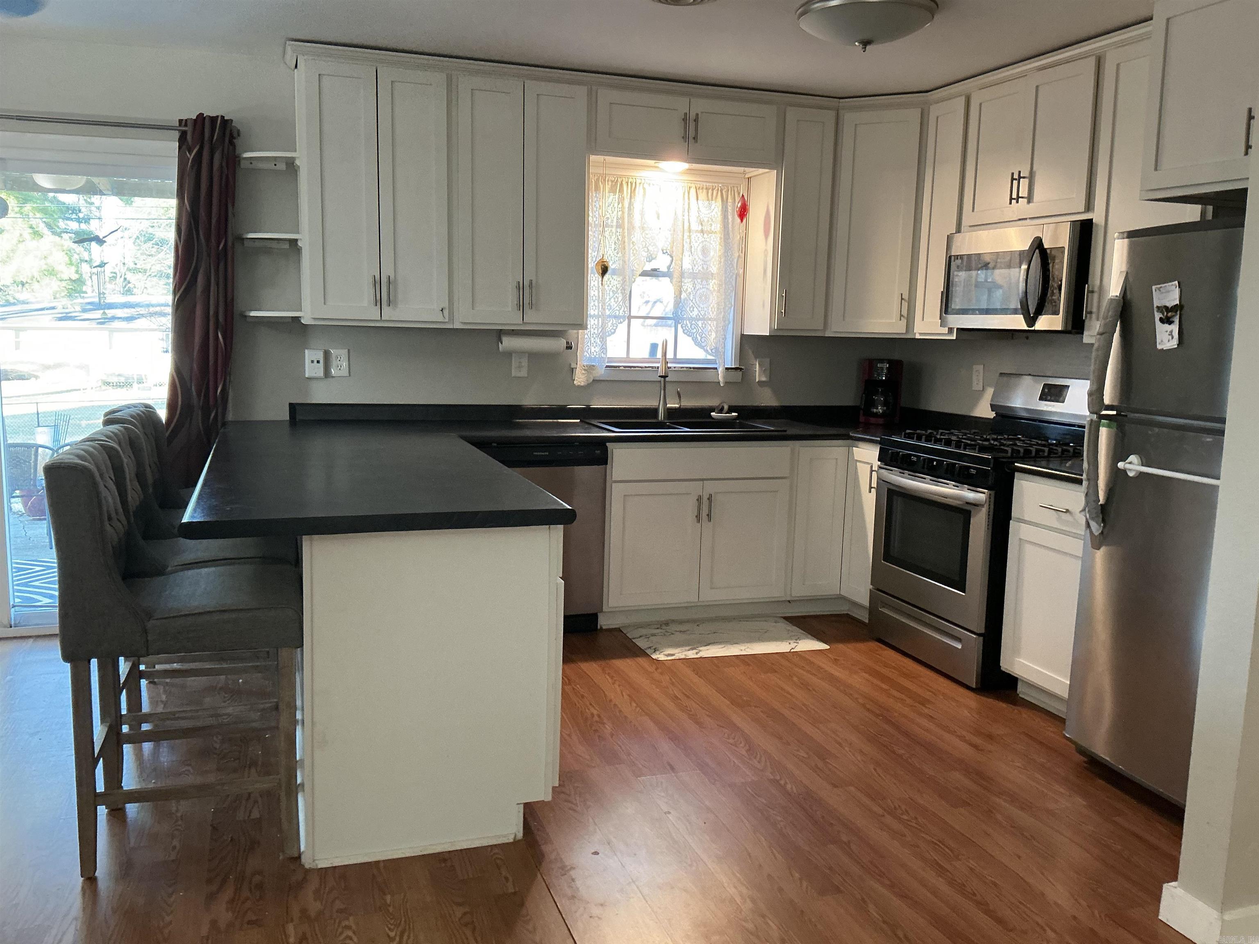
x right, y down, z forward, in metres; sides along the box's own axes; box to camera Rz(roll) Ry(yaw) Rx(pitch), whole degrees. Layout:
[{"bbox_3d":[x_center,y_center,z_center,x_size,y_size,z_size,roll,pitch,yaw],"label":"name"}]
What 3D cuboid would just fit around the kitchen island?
[{"bbox_3d":[-0.970,0.386,3.603,0.923,0.904,2.350,-1,9,-19],"label":"kitchen island"}]

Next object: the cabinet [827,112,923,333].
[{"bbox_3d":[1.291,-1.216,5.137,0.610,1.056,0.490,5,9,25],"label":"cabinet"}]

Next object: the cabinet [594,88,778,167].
[{"bbox_3d":[0.219,-1.596,4.850,0.934,0.285,0.335,-2,9,-20],"label":"cabinet"}]

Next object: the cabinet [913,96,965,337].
[{"bbox_3d":[1.561,-1.147,4.688,0.330,1.067,0.327,-1,9,-19],"label":"cabinet"}]

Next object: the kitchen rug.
[{"bbox_3d":[0.413,0.737,4.540,0.805,0.012,0.485,-1,9,-19],"label":"kitchen rug"}]

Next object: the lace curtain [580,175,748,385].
[{"bbox_3d":[0.144,-0.945,5.050,0.885,1.035,0.080,-2,9,-20],"label":"lace curtain"}]

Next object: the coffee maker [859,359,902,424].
[{"bbox_3d":[1.315,-0.430,5.326,0.200,0.335,0.225,4,8,16],"label":"coffee maker"}]

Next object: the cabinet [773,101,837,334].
[{"bbox_3d":[0.793,-1.219,5.062,0.307,1.067,0.330,-1,9,-19],"label":"cabinet"}]

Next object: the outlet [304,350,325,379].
[{"bbox_3d":[-1.409,-0.487,4.569,0.082,0.125,0.012,-1,9,-19],"label":"outlet"}]

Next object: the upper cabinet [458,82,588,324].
[{"bbox_3d":[-0.517,-1.186,4.607,0.614,1.067,0.330,-1,9,-19],"label":"upper cabinet"}]

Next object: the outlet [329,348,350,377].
[{"bbox_3d":[-1.318,-0.494,4.639,0.078,0.121,0.009,-2,9,-20],"label":"outlet"}]

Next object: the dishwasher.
[{"bbox_3d":[-0.482,0.269,4.656,0.602,0.863,0.610,-1,9,-19],"label":"dishwasher"}]

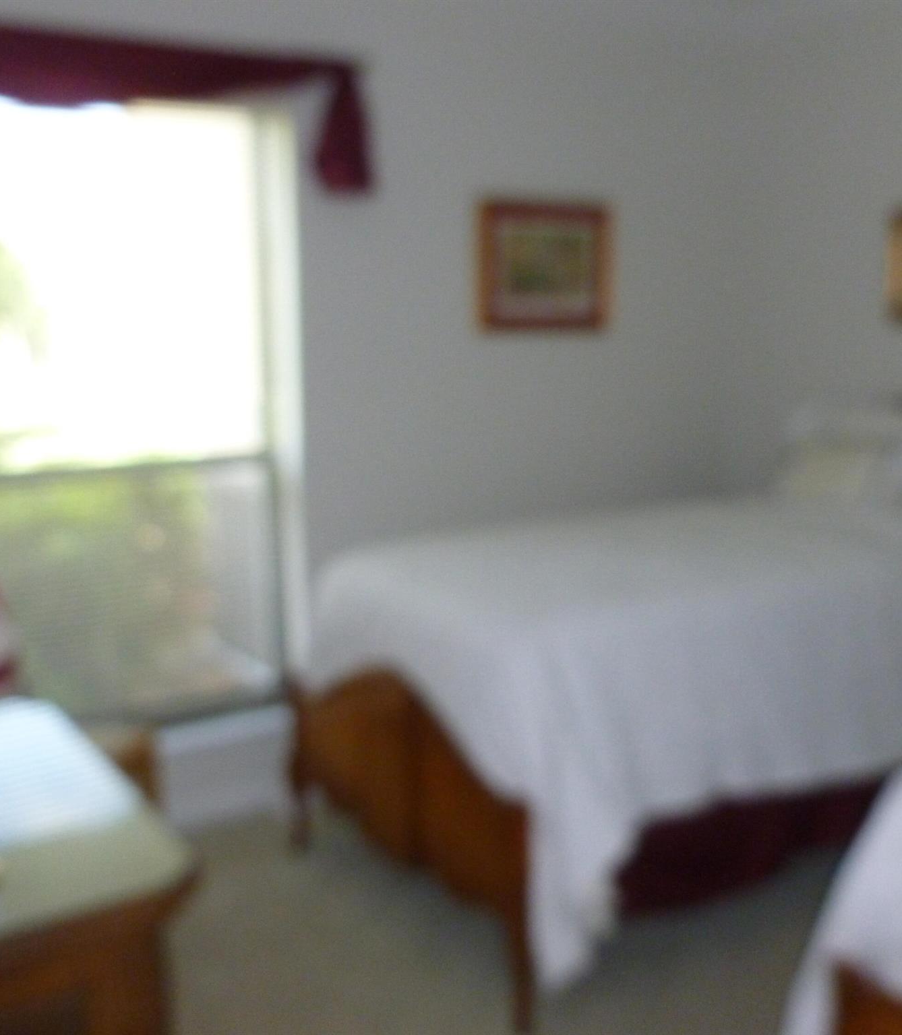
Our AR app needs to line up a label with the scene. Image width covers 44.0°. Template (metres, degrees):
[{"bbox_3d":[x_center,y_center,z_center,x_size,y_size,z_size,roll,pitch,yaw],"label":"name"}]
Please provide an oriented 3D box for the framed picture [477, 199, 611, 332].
[{"bbox_3d":[0.314,-0.811,3.628,0.518,0.407,0.031,-6,11,-33],"label":"framed picture"}]

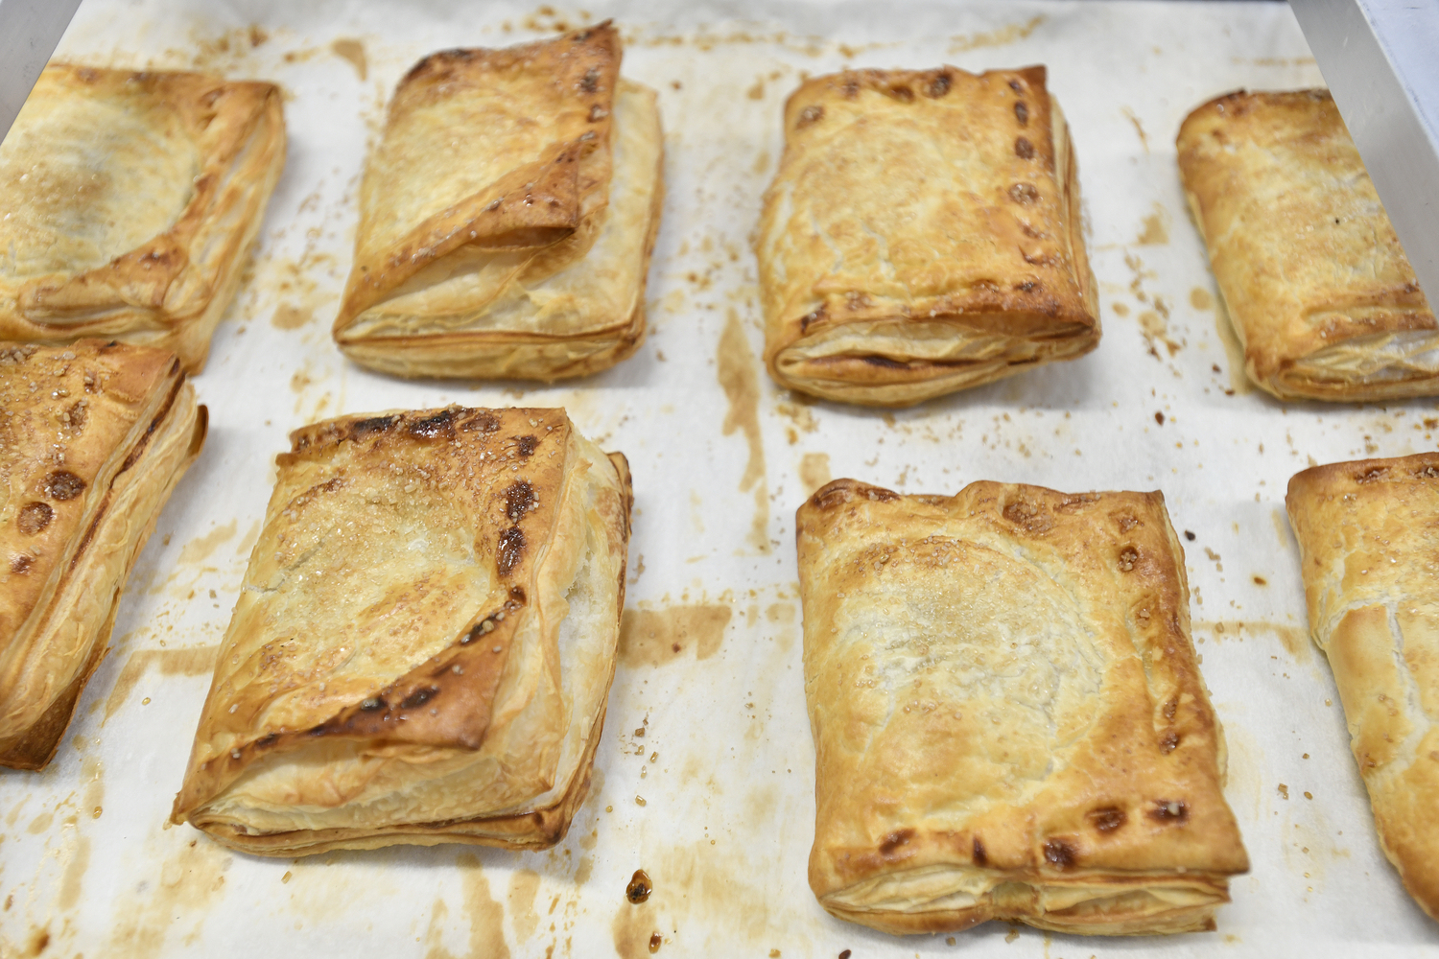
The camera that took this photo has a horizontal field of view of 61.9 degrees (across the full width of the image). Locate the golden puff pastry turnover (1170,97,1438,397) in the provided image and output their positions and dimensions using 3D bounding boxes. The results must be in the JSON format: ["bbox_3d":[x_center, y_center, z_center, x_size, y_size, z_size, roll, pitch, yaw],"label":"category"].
[{"bbox_3d":[0.224,-0.086,0.426,0.098,0.030,0.116,-2,56,-1],"label":"golden puff pastry turnover"}]

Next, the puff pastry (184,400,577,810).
[{"bbox_3d":[-0.088,0.033,0.335,0.092,0.020,0.113,3,56,2],"label":"puff pastry"}]

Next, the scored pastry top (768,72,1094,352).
[{"bbox_3d":[0.069,-0.099,0.426,0.107,0.020,0.118,2,56,1],"label":"scored pastry top"}]

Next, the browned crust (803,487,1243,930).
[{"bbox_3d":[0.074,0.058,0.327,0.101,0.032,0.119,0,56,0],"label":"browned crust"}]

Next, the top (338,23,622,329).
[{"bbox_3d":[-0.080,-0.112,0.431,0.089,0.023,0.121,2,56,2],"label":"top"}]

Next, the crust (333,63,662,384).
[{"bbox_3d":[-0.073,-0.102,0.434,0.101,0.034,0.129,2,56,1],"label":"crust"}]

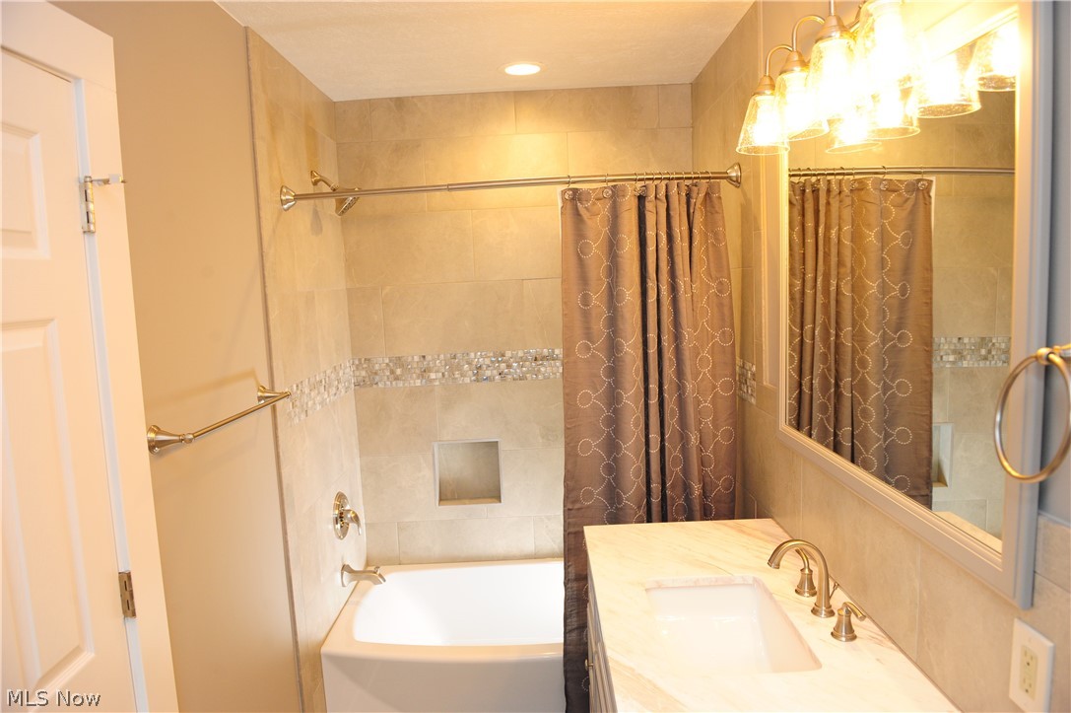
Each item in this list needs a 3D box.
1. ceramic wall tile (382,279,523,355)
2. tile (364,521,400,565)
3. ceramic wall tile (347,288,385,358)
[{"bbox_3d":[-0.355,-0.165,3.117,0.612,0.308,0.010,-3,6,1],"label":"ceramic wall tile"},{"bbox_3d":[-0.691,0.848,3.225,0.150,0.199,0.010,-3,6,1],"label":"tile"},{"bbox_3d":[-0.733,-0.146,3.101,0.147,0.305,0.010,-3,6,1],"label":"ceramic wall tile"}]

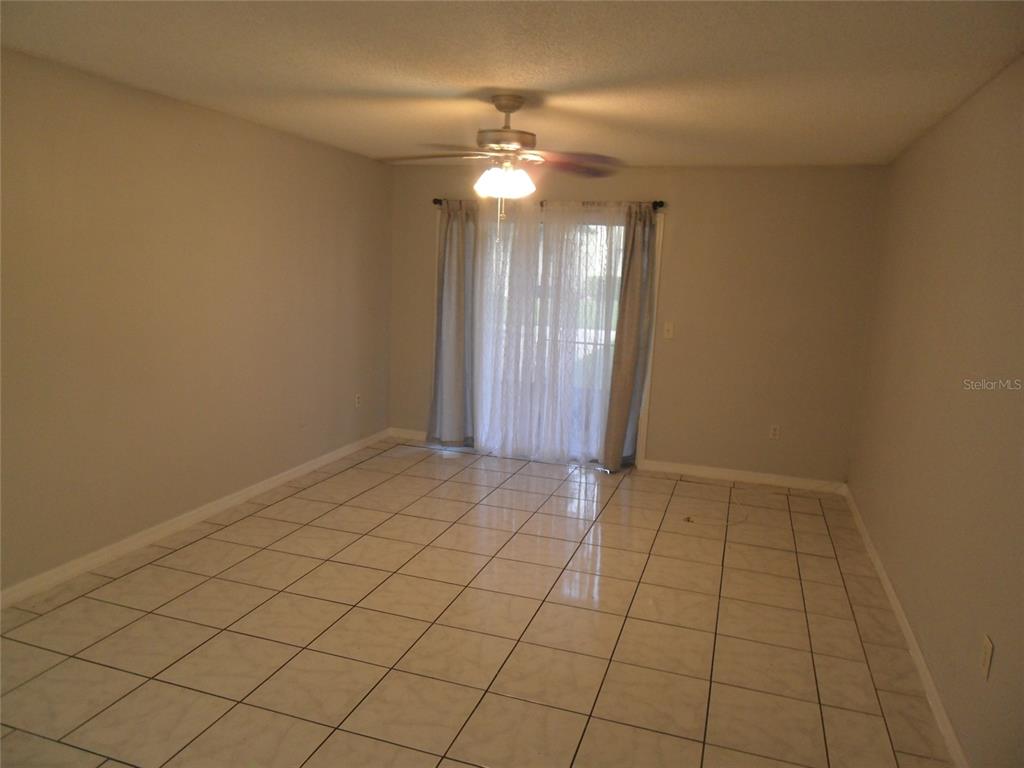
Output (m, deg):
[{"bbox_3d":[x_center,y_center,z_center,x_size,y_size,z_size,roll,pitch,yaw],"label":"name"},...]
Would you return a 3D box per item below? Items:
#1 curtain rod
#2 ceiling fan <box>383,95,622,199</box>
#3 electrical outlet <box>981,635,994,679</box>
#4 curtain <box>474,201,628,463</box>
[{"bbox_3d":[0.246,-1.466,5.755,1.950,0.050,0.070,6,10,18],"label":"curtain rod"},{"bbox_3d":[-0.027,-1.176,3.543,1.220,0.470,1.220,6,10,18],"label":"ceiling fan"},{"bbox_3d":[1.532,0.878,2.287,0.010,0.117,0.072,5,10,18],"label":"electrical outlet"},{"bbox_3d":[0.258,-0.420,5.902,1.340,2.130,0.090,6,10,18],"label":"curtain"}]

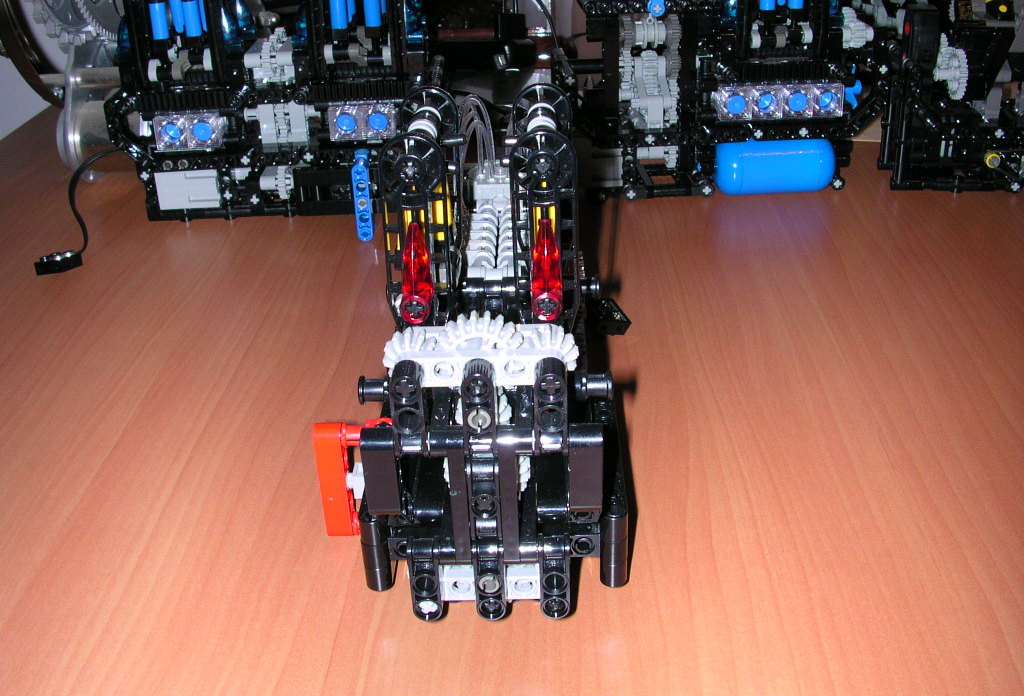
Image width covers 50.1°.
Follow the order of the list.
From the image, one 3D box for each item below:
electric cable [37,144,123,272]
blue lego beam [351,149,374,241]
[{"bbox_3d":[-0.219,-0.073,0.549,0.033,0.041,0.095,-2,25,0],"label":"electric cable"},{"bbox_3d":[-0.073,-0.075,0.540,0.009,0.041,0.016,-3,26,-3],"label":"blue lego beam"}]

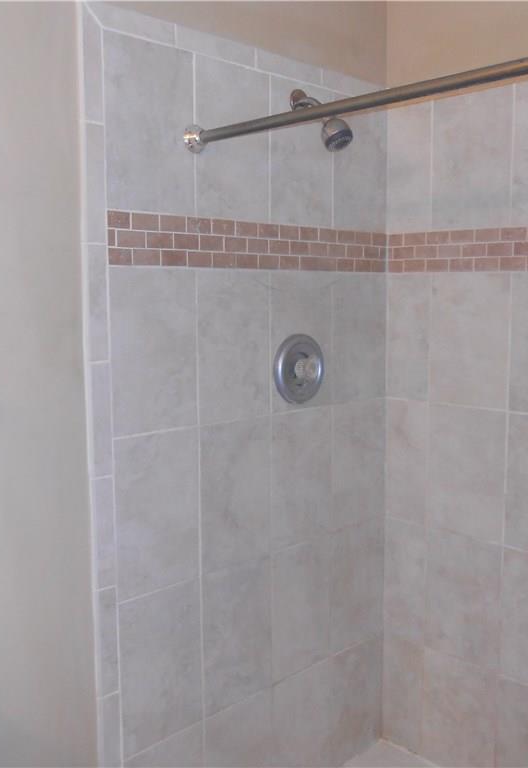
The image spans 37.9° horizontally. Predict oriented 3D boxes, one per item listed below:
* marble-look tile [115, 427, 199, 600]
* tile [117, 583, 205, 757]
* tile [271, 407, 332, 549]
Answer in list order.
[{"bbox_3d":[-0.207,0.250,1.502,0.201,0.311,0.010,-6,9,-44],"label":"marble-look tile"},{"bbox_3d":[-0.206,0.562,1.535,0.201,0.310,0.010,-6,9,-44],"label":"tile"},{"bbox_3d":[0.085,0.214,1.757,0.199,0.304,0.009,-6,9,-44],"label":"tile"}]

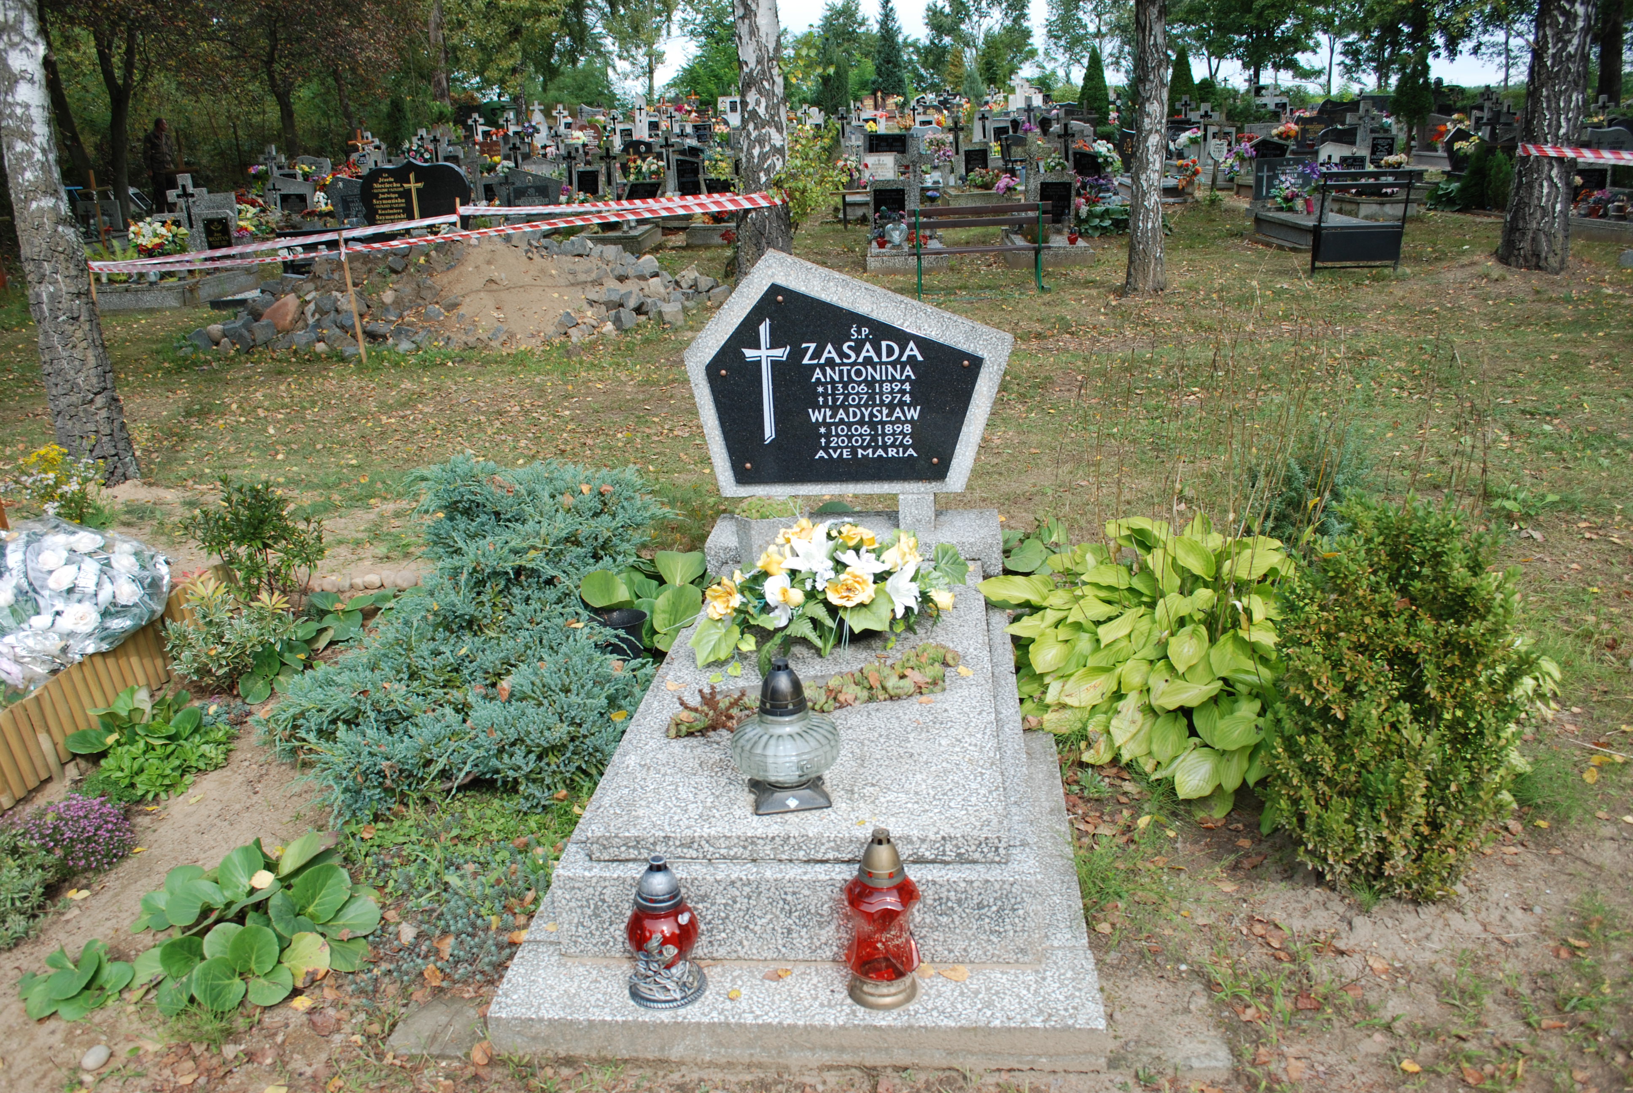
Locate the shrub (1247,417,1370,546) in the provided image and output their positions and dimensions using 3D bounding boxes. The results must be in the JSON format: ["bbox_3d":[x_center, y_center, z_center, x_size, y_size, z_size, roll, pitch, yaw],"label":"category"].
[{"bbox_3d":[1.733,-0.189,4.281,0.430,0.420,0.400,5,20,22],"label":"shrub"}]

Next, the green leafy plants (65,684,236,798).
[{"bbox_3d":[-1.778,0.510,3.270,0.420,0.170,0.340,-15,23,-29],"label":"green leafy plants"}]

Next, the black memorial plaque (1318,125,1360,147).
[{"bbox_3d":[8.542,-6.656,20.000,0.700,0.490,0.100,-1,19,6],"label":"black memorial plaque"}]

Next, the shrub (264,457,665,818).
[{"bbox_3d":[-0.939,0.179,3.640,0.960,0.460,1.460,-1,20,6],"label":"shrub"}]

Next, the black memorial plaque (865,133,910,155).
[{"bbox_3d":[0.950,-5.375,16.353,0.540,0.260,0.030,-1,20,6],"label":"black memorial plaque"}]

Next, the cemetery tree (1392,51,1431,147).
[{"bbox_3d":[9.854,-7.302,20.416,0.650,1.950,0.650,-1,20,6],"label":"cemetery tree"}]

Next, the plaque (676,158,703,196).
[{"bbox_3d":[-1.678,-4.900,16.261,0.320,0.440,0.030,-1,20,6],"label":"plaque"}]

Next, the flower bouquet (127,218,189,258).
[{"bbox_3d":[-6.902,-3.225,12.820,0.560,0.400,0.420,-1,20,6],"label":"flower bouquet"}]

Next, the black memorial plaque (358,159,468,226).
[{"bbox_3d":[-4.843,-4.179,14.800,1.280,0.950,0.100,-1,19,6],"label":"black memorial plaque"}]

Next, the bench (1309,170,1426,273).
[{"bbox_3d":[4.989,-2.993,11.286,0.860,0.880,0.520,-1,19,7],"label":"bench"}]

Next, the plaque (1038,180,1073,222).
[{"bbox_3d":[2.346,-3.414,12.039,0.300,0.390,0.030,-1,20,6],"label":"plaque"}]

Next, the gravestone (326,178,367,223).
[{"bbox_3d":[-5.351,-3.930,14.152,0.580,0.570,0.120,-1,20,6],"label":"gravestone"}]

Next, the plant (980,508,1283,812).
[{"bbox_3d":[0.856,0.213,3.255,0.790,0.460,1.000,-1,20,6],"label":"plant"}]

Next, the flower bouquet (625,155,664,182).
[{"bbox_3d":[-2.566,-5.612,18.200,0.580,0.400,0.380,-1,19,6],"label":"flower bouquet"}]

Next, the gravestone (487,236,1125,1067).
[{"bbox_3d":[0.020,0.001,2.875,1.080,1.206,1.976,-1,20,6],"label":"gravestone"}]

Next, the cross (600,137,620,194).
[{"bbox_3d":[-3.000,-5.508,17.800,0.260,0.660,0.060,-1,19,6],"label":"cross"}]

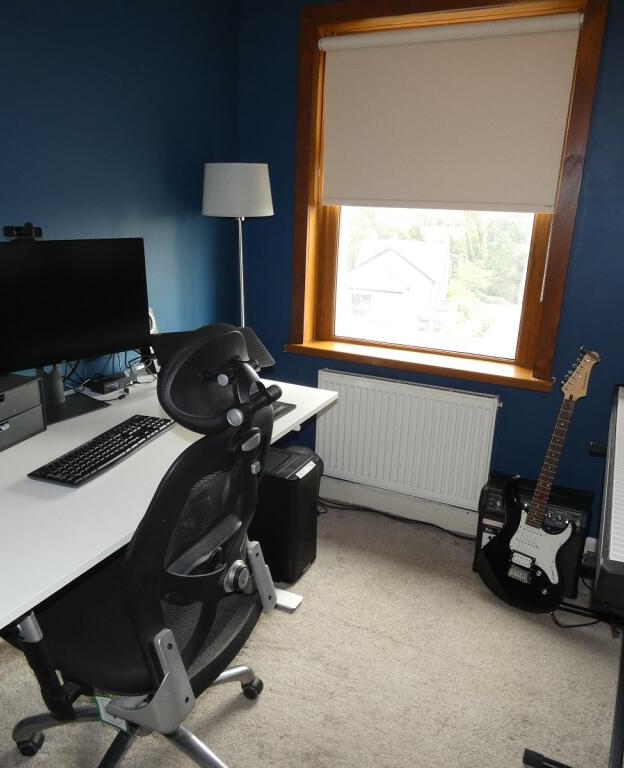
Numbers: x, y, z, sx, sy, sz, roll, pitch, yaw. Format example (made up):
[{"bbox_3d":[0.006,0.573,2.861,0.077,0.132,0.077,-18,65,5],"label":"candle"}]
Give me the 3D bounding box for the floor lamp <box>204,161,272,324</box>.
[{"bbox_3d":[-0.316,-0.122,2.593,0.290,1.580,0.290,10,20,25],"label":"floor lamp"}]

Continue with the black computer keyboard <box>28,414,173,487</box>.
[{"bbox_3d":[-0.543,0.172,1.588,0.140,0.026,0.430,7,19,18],"label":"black computer keyboard"}]

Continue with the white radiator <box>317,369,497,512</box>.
[{"bbox_3d":[0.402,0.240,2.678,0.803,0.520,0.085,10,20,25],"label":"white radiator"}]

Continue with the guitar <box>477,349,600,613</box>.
[{"bbox_3d":[0.850,0.353,2.152,0.325,0.985,0.070,14,8,8],"label":"guitar"}]

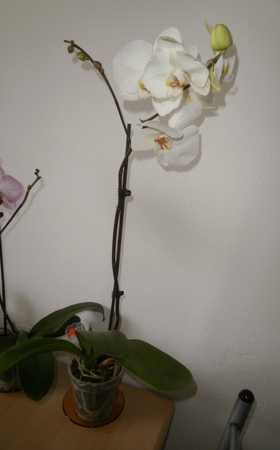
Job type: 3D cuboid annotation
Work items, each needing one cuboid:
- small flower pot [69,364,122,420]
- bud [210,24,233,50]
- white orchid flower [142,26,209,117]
[{"bbox_3d":[-0.094,0.333,0.724,0.120,0.120,0.120,4,20,-1],"label":"small flower pot"},{"bbox_3d":[0.101,-0.232,0.418,0.028,0.034,0.028,10,21,16],"label":"bud"},{"bbox_3d":[0.055,-0.236,0.526,0.100,0.117,0.055,4,22,1],"label":"white orchid flower"}]

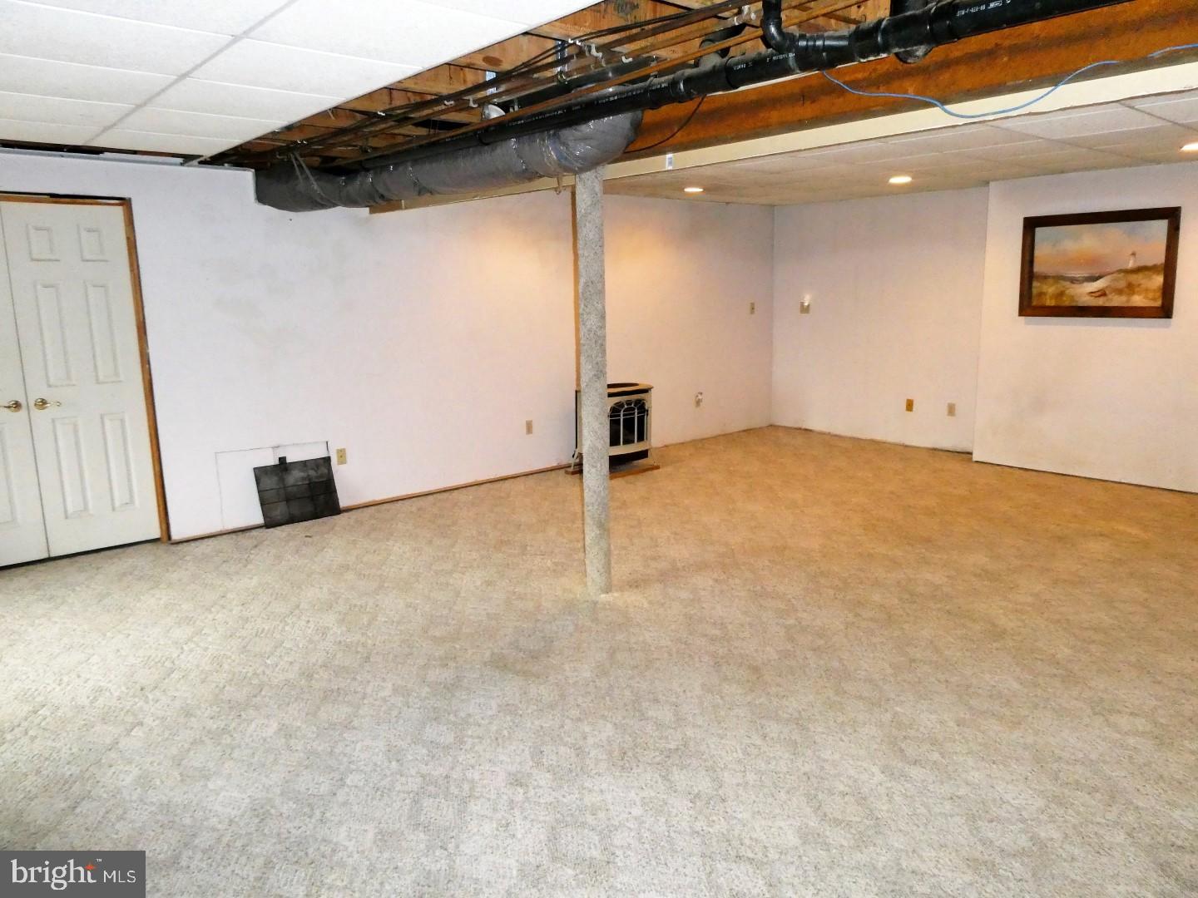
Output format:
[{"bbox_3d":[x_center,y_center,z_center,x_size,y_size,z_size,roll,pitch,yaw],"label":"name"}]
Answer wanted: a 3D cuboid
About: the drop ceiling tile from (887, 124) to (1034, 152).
[{"bbox_3d":[2.039,-1.704,4.571,0.605,0.020,0.605,-11,15,-39],"label":"drop ceiling tile"}]

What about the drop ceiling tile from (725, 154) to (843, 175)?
[{"bbox_3d":[1.262,-1.873,5.462,0.605,0.020,0.605,-11,15,-39],"label":"drop ceiling tile"}]

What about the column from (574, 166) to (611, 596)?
[{"bbox_3d":[-0.021,-0.295,4.115,0.122,2.130,0.122,-11,15,-39],"label":"column"}]

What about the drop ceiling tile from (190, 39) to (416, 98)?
[{"bbox_3d":[-1.012,-1.298,2.843,0.605,0.020,0.605,-11,15,-39],"label":"drop ceiling tile"}]

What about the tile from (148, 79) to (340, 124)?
[{"bbox_3d":[-1.407,-1.383,3.296,0.605,0.020,0.605,-11,15,-39],"label":"tile"}]

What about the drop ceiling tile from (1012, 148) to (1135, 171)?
[{"bbox_3d":[2.979,-1.882,5.358,0.605,0.020,0.605,-11,15,-39],"label":"drop ceiling tile"}]

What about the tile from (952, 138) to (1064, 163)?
[{"bbox_3d":[2.509,-1.793,4.965,0.605,0.020,0.605,-11,15,-39],"label":"tile"}]

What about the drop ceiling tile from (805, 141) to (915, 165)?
[{"bbox_3d":[1.650,-1.788,5.017,0.605,0.020,0.605,-11,15,-39],"label":"drop ceiling tile"}]

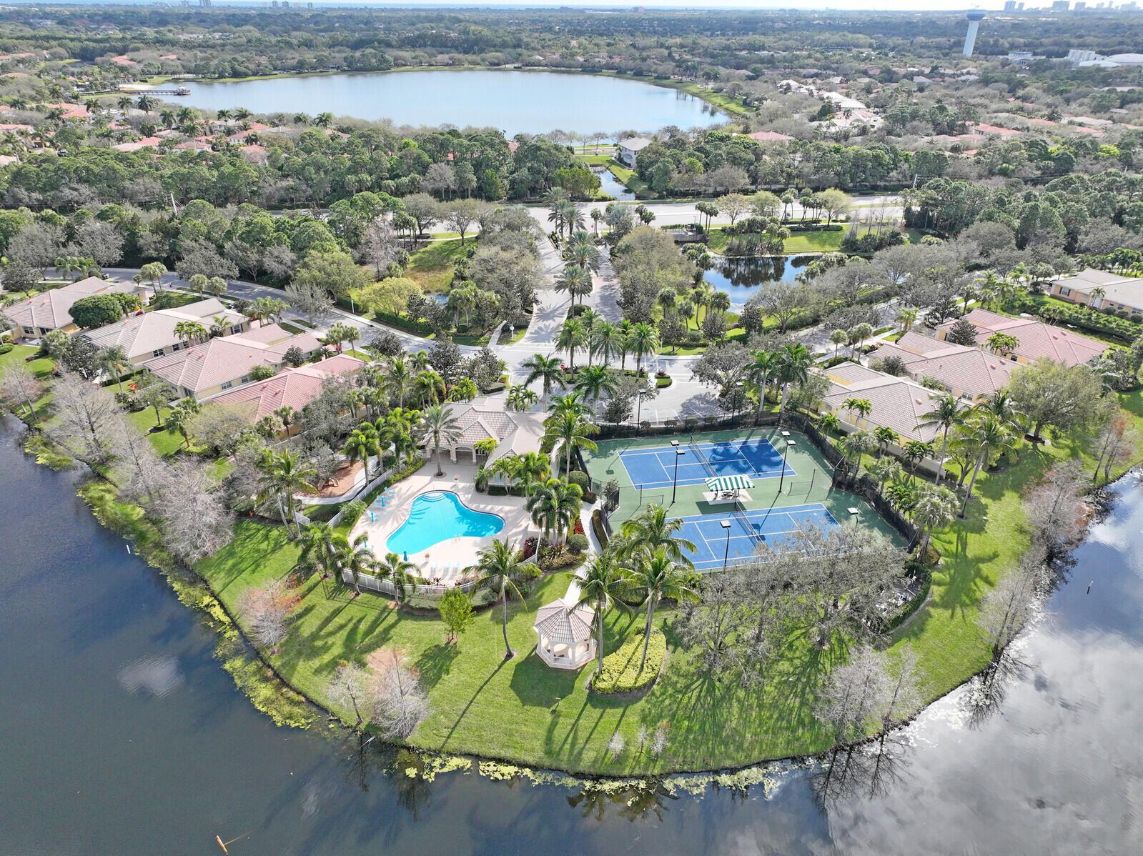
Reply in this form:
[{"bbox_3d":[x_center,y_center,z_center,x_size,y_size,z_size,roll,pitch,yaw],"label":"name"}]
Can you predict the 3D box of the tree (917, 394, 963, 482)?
[{"bbox_3d":[50.070,2.081,109.093,6.882,13.020,6.882,1,28,0],"label":"tree"}]

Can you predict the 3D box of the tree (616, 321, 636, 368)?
[{"bbox_3d":[9.858,-14.985,143.946,3.900,9.340,3.900,3,28,4],"label":"tree"}]

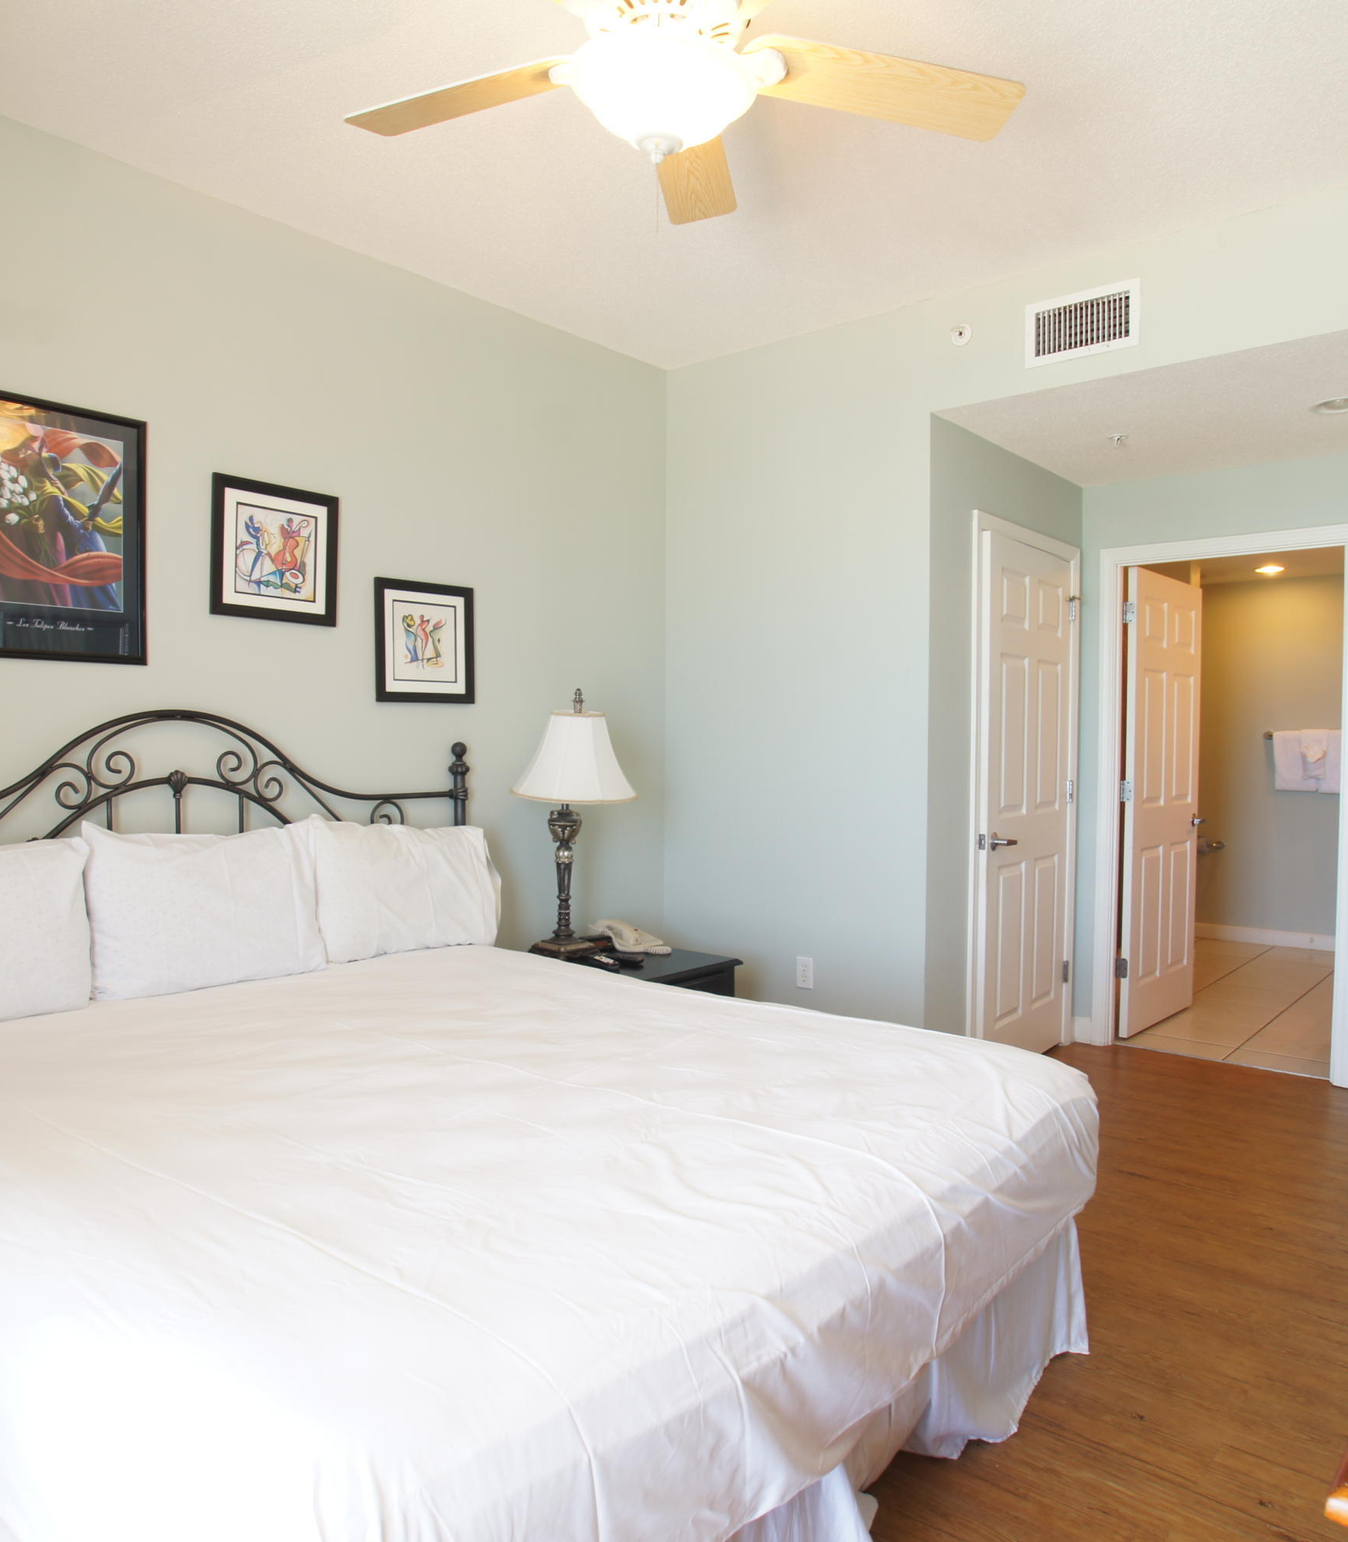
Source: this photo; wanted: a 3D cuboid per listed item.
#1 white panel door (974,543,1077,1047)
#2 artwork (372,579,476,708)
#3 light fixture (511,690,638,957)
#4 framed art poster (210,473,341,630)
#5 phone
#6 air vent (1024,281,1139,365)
[{"bbox_3d":[1.402,0.147,4.092,0.040,2.043,0.815,2,3,41],"label":"white panel door"},{"bbox_3d":[-0.797,-0.416,3.364,0.025,0.391,0.377,2,3,43],"label":"artwork"},{"bbox_3d":[-0.357,0.170,3.520,0.418,0.891,0.418,0,2,0],"label":"light fixture"},{"bbox_3d":[-1.141,-0.631,2.985,0.025,0.392,0.380,2,3,43],"label":"framed art poster"},{"bbox_3d":[-0.154,0.573,3.559,0.250,0.085,0.180,0,2,7],"label":"phone"},{"bbox_3d":[1.249,-1.366,3.157,0.337,0.198,0.020,2,3,38],"label":"air vent"}]

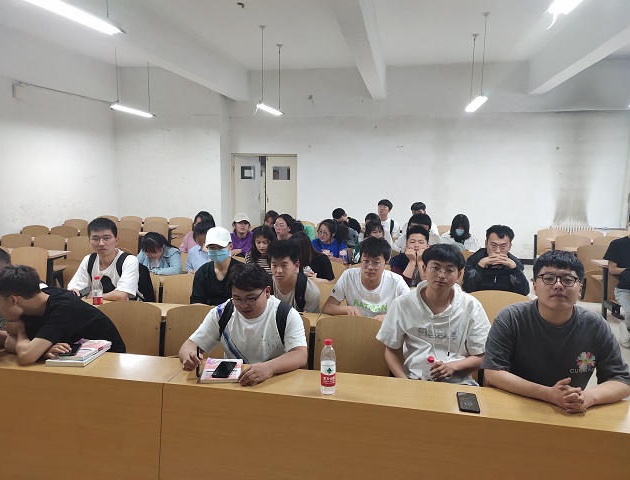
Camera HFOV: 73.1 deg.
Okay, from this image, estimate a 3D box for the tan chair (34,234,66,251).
[{"bbox_3d":[-3.426,0.370,5.286,0.460,0.810,0.500,2,9,12],"label":"tan chair"}]

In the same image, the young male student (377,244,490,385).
[{"bbox_3d":[0.562,0.683,2.076,0.530,1.330,0.640,2,9,12],"label":"young male student"}]

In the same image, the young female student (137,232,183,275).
[{"bbox_3d":[-1.483,0.466,4.130,0.460,1.100,0.620,2,9,12],"label":"young female student"}]

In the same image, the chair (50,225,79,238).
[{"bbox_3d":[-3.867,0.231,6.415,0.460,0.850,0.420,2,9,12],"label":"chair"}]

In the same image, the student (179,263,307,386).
[{"bbox_3d":[-0.306,0.705,2.184,0.580,1.240,0.700,2,9,12],"label":"student"}]

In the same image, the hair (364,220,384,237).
[{"bbox_3d":[0.615,-0.110,4.471,0.200,0.200,0.220,0,9,-3],"label":"hair"}]

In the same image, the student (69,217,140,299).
[{"bbox_3d":[-1.610,0.482,3.333,0.570,1.320,0.660,2,9,12],"label":"student"}]

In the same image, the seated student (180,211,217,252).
[{"bbox_3d":[-1.305,0.287,4.799,0.480,1.212,0.700,4,10,23],"label":"seated student"}]

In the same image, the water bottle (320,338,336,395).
[{"bbox_3d":[0.057,0.520,1.743,0.065,0.230,0.065,2,9,12],"label":"water bottle"}]

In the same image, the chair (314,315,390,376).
[{"bbox_3d":[0.183,0.867,2.350,0.450,0.820,0.400,2,9,12],"label":"chair"}]

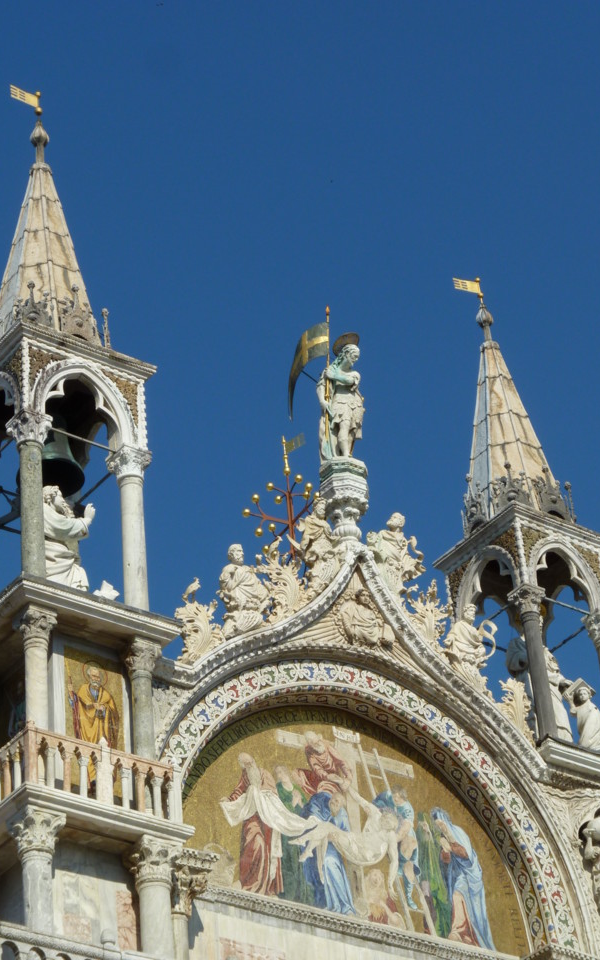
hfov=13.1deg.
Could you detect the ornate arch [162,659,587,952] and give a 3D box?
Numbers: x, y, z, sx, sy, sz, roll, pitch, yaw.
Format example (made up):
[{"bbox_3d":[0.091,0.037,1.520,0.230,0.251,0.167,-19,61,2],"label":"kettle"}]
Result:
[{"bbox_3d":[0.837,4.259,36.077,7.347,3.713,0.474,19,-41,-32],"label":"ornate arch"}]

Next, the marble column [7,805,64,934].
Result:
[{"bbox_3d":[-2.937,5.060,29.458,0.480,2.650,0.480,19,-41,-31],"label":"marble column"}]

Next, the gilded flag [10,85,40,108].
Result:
[{"bbox_3d":[-4.180,-5.839,39.658,0.498,0.253,0.040,19,-41,-32],"label":"gilded flag"}]

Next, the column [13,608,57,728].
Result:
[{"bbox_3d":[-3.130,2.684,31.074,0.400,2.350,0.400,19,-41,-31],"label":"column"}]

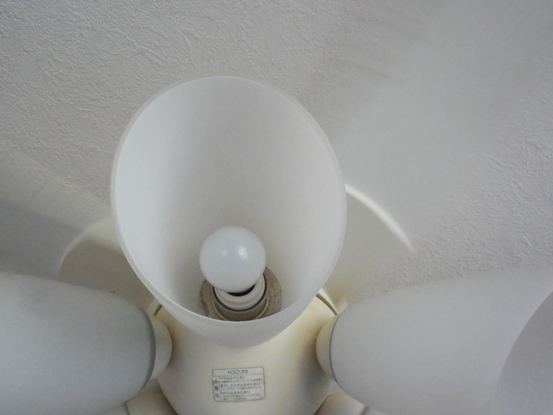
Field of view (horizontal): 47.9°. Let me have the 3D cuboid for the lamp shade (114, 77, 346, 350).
[{"bbox_3d":[-0.032,0.030,0.485,0.155,0.155,0.238,0,-26,-1],"label":"lamp shade"}]

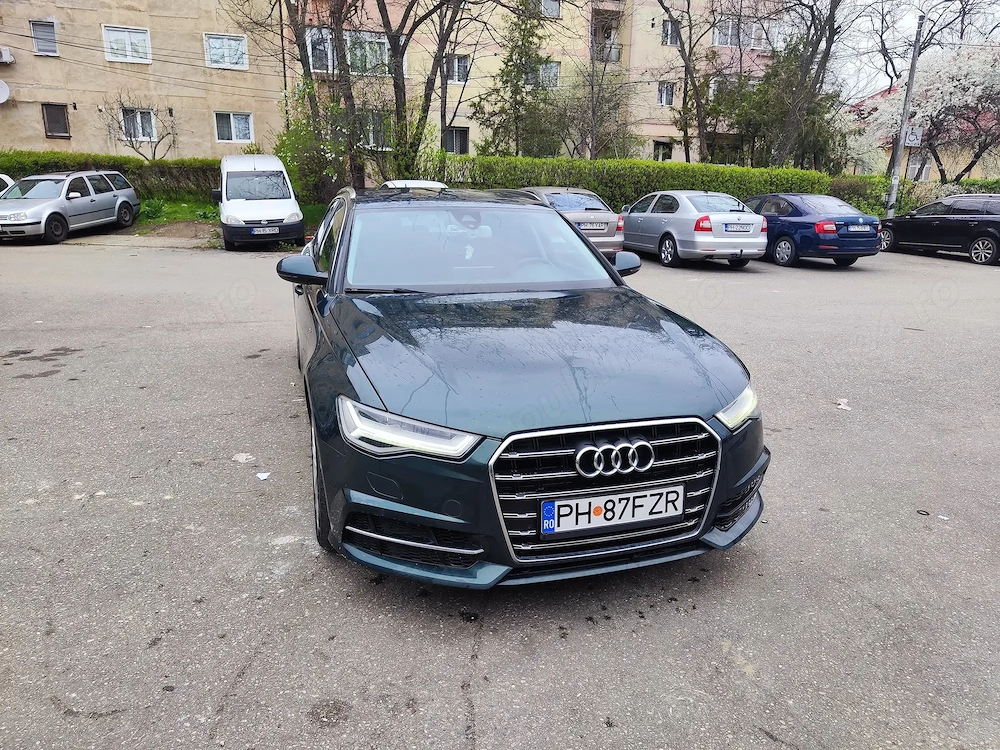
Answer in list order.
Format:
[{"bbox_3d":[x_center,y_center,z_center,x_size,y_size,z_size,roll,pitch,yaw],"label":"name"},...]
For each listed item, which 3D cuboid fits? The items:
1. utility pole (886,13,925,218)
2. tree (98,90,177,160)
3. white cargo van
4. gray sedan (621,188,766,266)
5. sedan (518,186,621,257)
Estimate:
[{"bbox_3d":[11.148,-6.634,19.233,0.220,6.040,0.220,2,16,0],"label":"utility pole"},{"bbox_3d":[-11.603,-7.410,22.425,2.500,3.400,2.500,2,16,0],"label":"tree"},{"bbox_3d":[-5.636,-4.054,15.999,1.780,1.830,4.320,-5,22,-23],"label":"white cargo van"},{"bbox_3d":[3.895,-3.234,15.078,1.840,1.460,4.570,-2,16,-14],"label":"gray sedan"},{"bbox_3d":[0.901,-3.243,14.698,1.840,1.460,4.570,-4,17,-20],"label":"sedan"}]

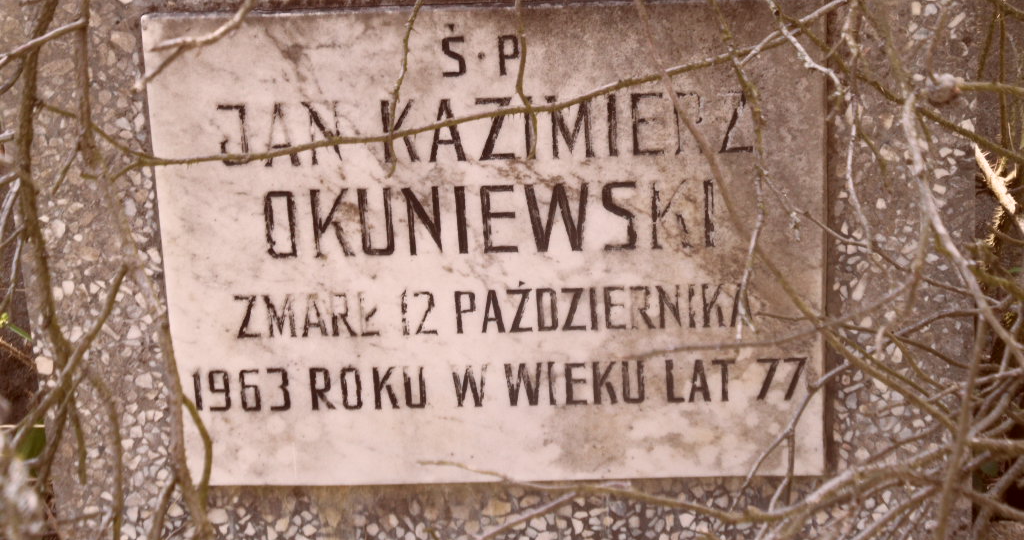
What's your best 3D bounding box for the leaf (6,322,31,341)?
[{"bbox_3d":[-0.373,0.047,2.240,0.020,0.014,0.012,-3,25,-2],"label":"leaf"}]

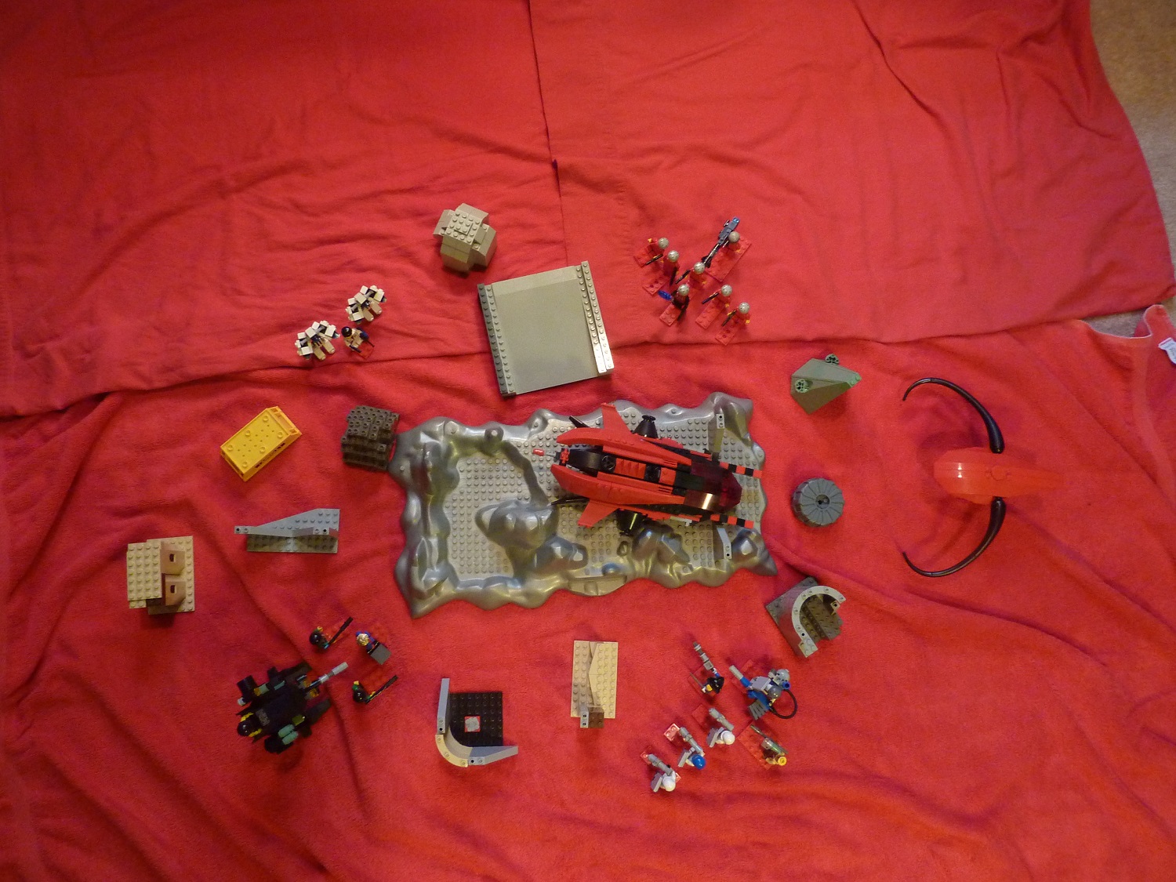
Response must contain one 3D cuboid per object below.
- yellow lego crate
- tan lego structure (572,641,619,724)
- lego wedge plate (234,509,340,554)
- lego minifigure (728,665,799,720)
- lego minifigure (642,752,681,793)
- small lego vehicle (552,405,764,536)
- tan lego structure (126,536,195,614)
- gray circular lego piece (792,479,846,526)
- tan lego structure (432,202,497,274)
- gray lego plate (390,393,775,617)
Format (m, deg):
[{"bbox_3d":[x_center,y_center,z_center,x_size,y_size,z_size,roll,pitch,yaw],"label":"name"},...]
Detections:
[{"bbox_3d":[-0.363,0.002,0.936,0.081,0.020,0.040,-41,84,-7],"label":"yellow lego crate"},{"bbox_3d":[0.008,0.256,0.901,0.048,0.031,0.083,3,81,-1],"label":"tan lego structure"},{"bbox_3d":[-0.319,0.094,0.903,0.096,0.053,0.048,1,79,-4],"label":"lego wedge plate"},{"bbox_3d":[0.186,0.264,0.907,0.077,0.046,0.052,43,79,4],"label":"lego minifigure"},{"bbox_3d":[0.075,0.345,0.880,0.037,0.046,0.030,41,82,5],"label":"lego minifigure"},{"bbox_3d":[0.075,0.037,0.911,0.221,0.055,0.131,12,81,1],"label":"small lego vehicle"},{"bbox_3d":[-0.446,0.140,0.883,0.048,0.069,0.080,-5,82,-4],"label":"tan lego structure"},{"bbox_3d":[0.254,0.068,0.939,0.054,0.030,0.054,0,81,-1],"label":"gray circular lego piece"},{"bbox_3d":[-0.140,-0.231,0.973,0.064,0.063,0.064,23,78,0],"label":"tan lego structure"},{"bbox_3d":[-0.004,0.064,0.929,0.425,0.056,0.240,-1,79,-5],"label":"gray lego plate"}]

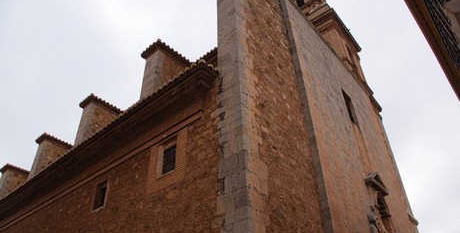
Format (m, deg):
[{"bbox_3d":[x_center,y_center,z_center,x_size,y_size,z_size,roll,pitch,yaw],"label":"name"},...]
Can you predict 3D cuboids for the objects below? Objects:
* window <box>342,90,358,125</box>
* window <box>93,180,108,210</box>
[{"bbox_3d":[5.662,-0.299,16.454,0.250,1.930,0.978,-28,-44,30],"label":"window"},{"bbox_3d":[-4.185,2.645,11.417,0.630,0.898,0.200,-28,-44,30],"label":"window"}]

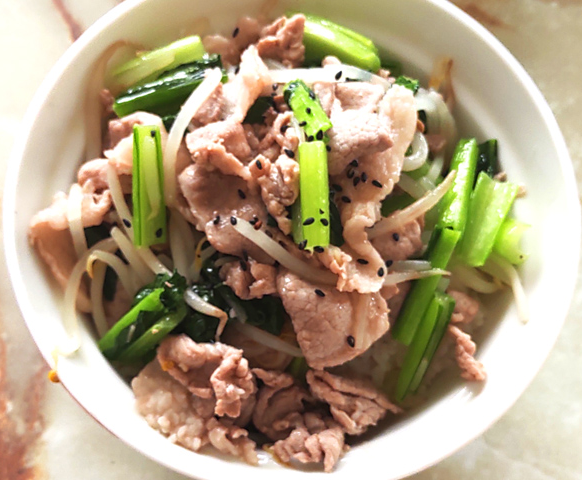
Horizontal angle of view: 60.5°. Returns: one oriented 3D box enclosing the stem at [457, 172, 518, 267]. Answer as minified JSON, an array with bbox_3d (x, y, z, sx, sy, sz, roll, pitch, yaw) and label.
[{"bbox_3d":[0.072,-0.007,0.184,0.012,0.006,0.033,20,84,13],"label":"stem"}]

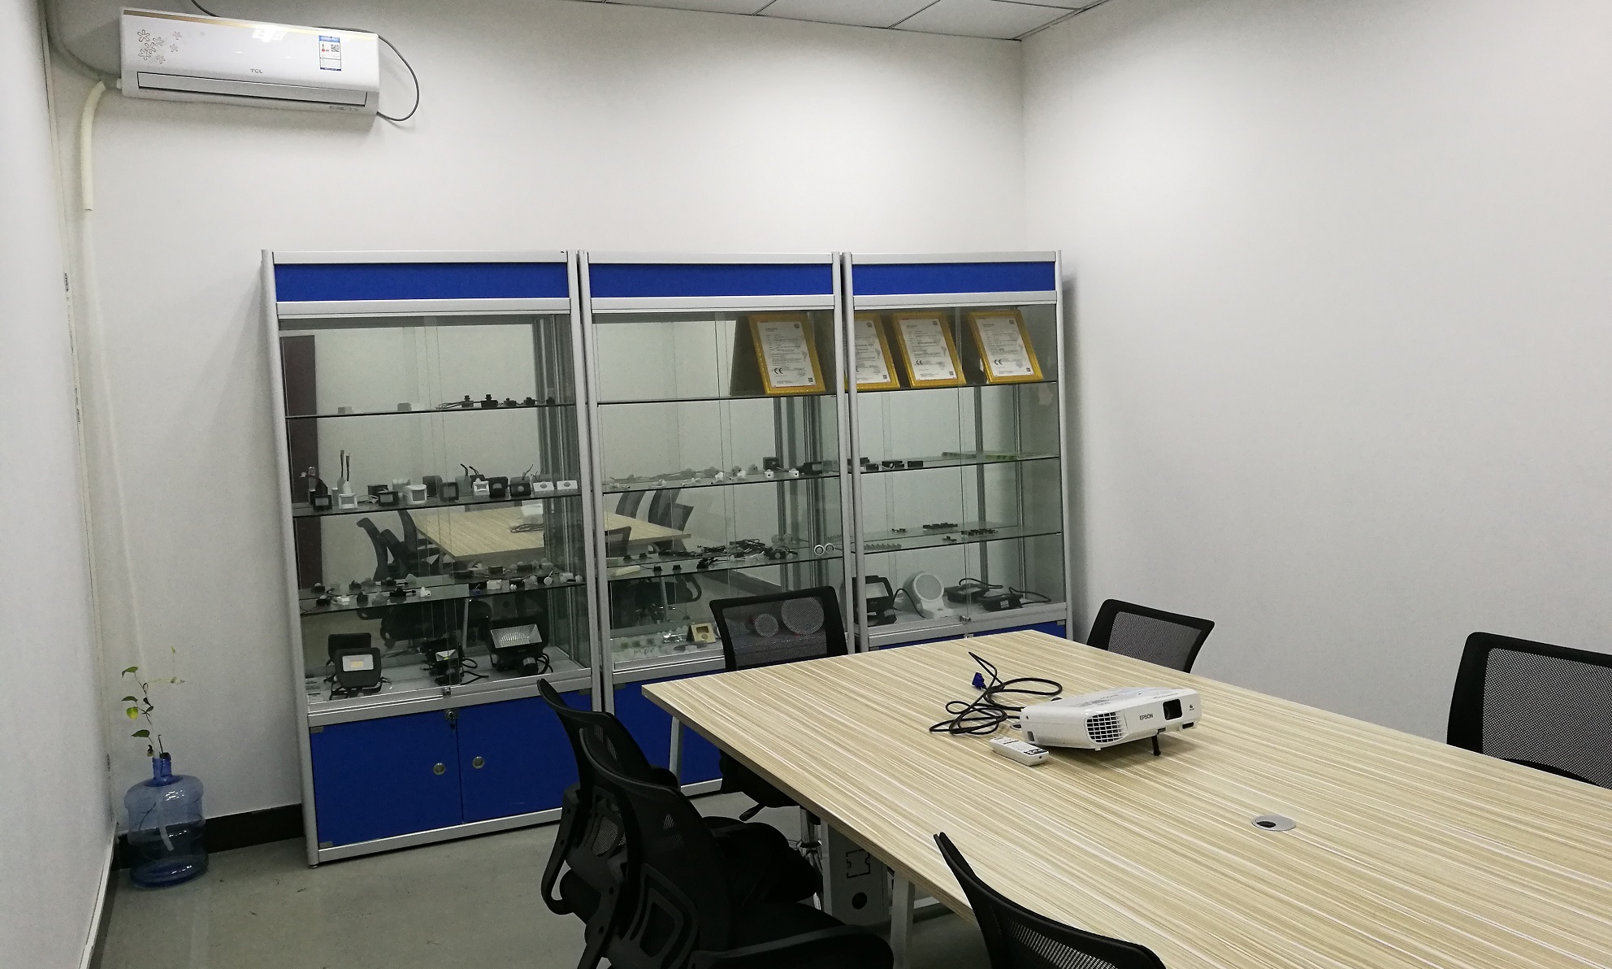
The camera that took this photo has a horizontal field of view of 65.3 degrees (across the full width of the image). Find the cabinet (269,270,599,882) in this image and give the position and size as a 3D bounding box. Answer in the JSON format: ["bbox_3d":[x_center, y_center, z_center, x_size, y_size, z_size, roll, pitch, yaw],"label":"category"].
[{"bbox_3d":[-1.275,0.210,4.381,1.000,1.990,0.320,-5,5,-24],"label":"cabinet"}]

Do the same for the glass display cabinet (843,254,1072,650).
[{"bbox_3d":[0.576,0.062,5.213,1.000,1.990,0.320,-5,5,-24],"label":"glass display cabinet"}]

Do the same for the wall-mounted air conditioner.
[{"bbox_3d":[-1.792,-1.377,4.107,0.770,0.270,0.200,-5,5,-25],"label":"wall-mounted air conditioner"}]

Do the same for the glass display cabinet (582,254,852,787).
[{"bbox_3d":[-0.349,0.136,4.798,1.000,1.990,0.320,-5,5,-24],"label":"glass display cabinet"}]

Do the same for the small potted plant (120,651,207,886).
[{"bbox_3d":[-2.074,0.906,4.053,0.250,0.722,0.260,-5,5,-25],"label":"small potted plant"}]

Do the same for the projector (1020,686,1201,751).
[{"bbox_3d":[0.607,0.462,2.506,0.288,0.088,0.240,-5,-4,-25],"label":"projector"}]

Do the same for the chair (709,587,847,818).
[{"bbox_3d":[0.016,0.779,3.593,0.590,0.868,0.590,-5,5,-25],"label":"chair"}]

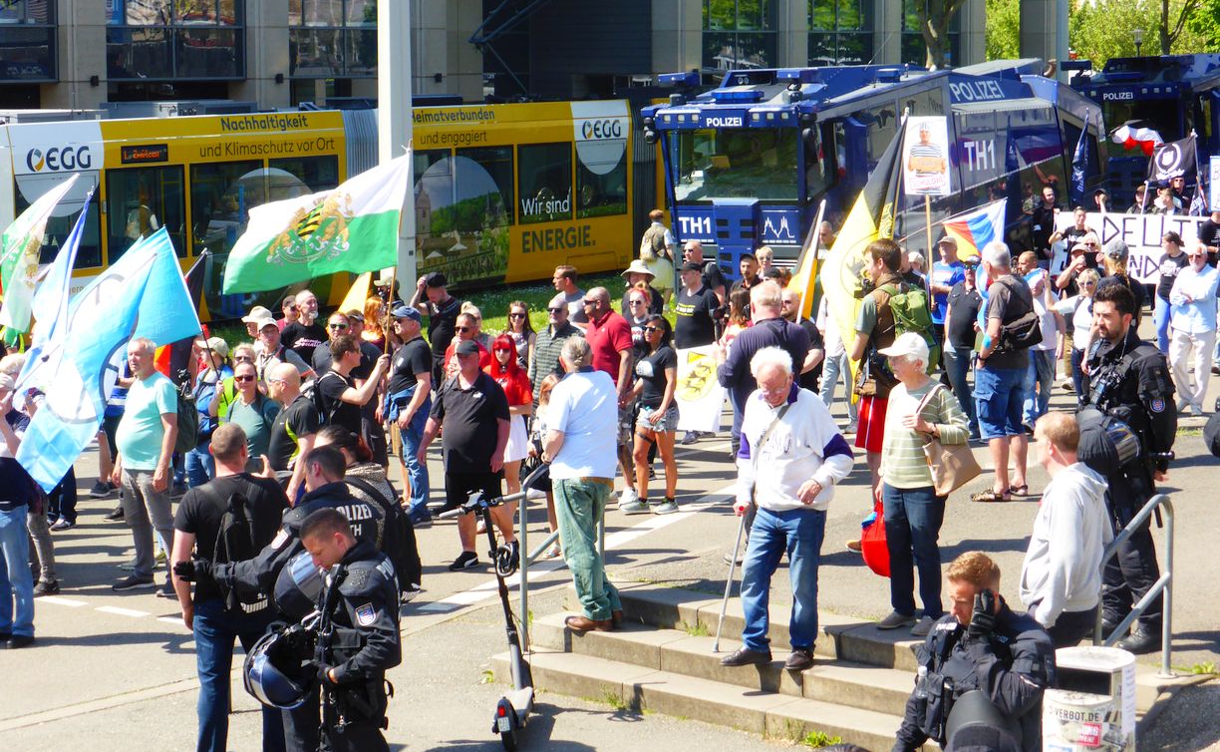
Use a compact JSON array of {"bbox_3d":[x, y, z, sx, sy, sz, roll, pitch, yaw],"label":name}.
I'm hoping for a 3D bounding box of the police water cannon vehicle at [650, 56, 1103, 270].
[{"bbox_3d":[4.476,-3.025,43.523,2.550,3.700,9.900,3,8,35],"label":"police water cannon vehicle"}]

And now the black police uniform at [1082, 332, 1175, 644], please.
[{"bbox_3d":[2.667,0.593,14.204,0.410,1.646,0.550,-5,8,-34],"label":"black police uniform"}]

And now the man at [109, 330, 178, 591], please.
[{"bbox_3d":[-3.200,0.602,19.297,0.420,1.758,0.530,-3,7,-25],"label":"man"}]

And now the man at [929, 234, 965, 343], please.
[{"bbox_3d":[3.342,-0.495,27.496,0.530,1.778,0.380,2,7,20],"label":"man"}]

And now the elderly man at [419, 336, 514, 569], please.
[{"bbox_3d":[-1.089,0.590,21.494,0.660,1.750,0.420,3,7,22],"label":"elderly man"}]

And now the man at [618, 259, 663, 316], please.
[{"bbox_3d":[0.302,-0.234,26.897,0.540,1.760,0.360,1,6,6],"label":"man"}]

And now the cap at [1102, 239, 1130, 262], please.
[{"bbox_3d":[3.968,-0.987,21.800,0.180,0.150,0.260,1,7,9],"label":"cap"}]

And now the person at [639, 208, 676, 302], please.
[{"bbox_3d":[0.774,-1.863,44.587,0.520,1.620,0.450,2,7,20],"label":"person"}]

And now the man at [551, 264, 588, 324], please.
[{"bbox_3d":[-0.404,-0.253,28.596,0.380,1.780,0.520,-3,7,-25],"label":"man"}]

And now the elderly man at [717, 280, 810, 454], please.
[{"bbox_3d":[0.982,0.273,18.097,0.620,1.800,0.420,-1,6,-11],"label":"elderly man"}]

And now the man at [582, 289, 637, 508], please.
[{"bbox_3d":[-0.004,0.168,22.898,0.360,1.775,0.530,-5,8,-39],"label":"man"}]

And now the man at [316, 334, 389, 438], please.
[{"bbox_3d":[-1.901,0.568,20.096,0.500,1.740,0.520,-1,6,-12],"label":"man"}]

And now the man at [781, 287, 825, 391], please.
[{"bbox_3d":[1.646,0.110,24.396,0.580,1.770,0.400,3,7,26],"label":"man"}]

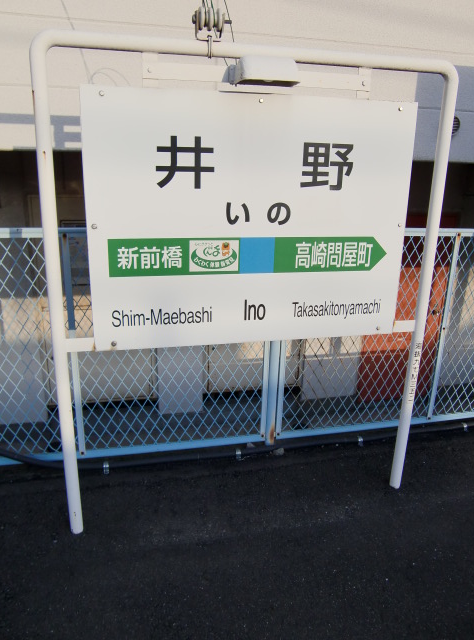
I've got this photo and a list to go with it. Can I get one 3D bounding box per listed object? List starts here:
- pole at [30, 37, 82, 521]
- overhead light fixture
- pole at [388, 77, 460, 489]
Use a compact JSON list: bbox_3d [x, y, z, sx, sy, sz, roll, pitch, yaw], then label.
[{"bbox_3d":[-0.638,0.003,1.856,0.048,1.816,0.048,-3,18,-13],"label":"pole"},{"bbox_3d":[0.097,-0.821,1.707,0.198,0.079,0.125,-3,18,-13],"label":"overhead light fixture"},{"bbox_3d":[0.782,-0.060,2.199,0.048,1.800,0.048,-3,18,-13],"label":"pole"}]

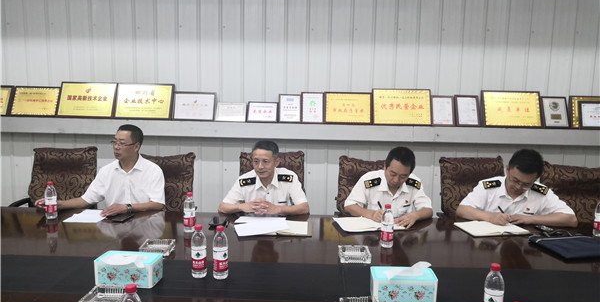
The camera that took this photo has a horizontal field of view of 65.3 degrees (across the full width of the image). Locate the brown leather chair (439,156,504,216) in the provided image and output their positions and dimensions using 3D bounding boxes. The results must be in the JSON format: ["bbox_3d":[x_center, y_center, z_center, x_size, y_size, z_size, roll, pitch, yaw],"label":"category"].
[{"bbox_3d":[1.361,0.613,3.552,0.600,1.050,0.640,1,7,-1],"label":"brown leather chair"}]

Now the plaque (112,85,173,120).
[{"bbox_3d":[-1.591,-0.499,4.788,0.600,0.390,0.030,1,-13,1],"label":"plaque"}]

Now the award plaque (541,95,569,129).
[{"bbox_3d":[2.562,-0.383,4.680,0.250,0.335,0.030,1,-15,1],"label":"award plaque"}]

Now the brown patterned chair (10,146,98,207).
[{"bbox_3d":[-1.900,0.551,3.622,0.630,1.075,0.690,0,8,-9],"label":"brown patterned chair"}]

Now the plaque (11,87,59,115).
[{"bbox_3d":[-2.841,-0.526,5.032,0.500,0.350,0.025,1,-14,2],"label":"plaque"}]

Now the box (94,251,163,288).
[{"bbox_3d":[-0.710,0.497,1.955,0.242,0.101,0.123,2,6,6],"label":"box"}]

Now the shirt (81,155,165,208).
[{"bbox_3d":[-1.265,0.323,3.345,0.560,0.540,0.360,2,7,9],"label":"shirt"}]

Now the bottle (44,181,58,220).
[{"bbox_3d":[-1.575,0.313,2.960,0.065,0.232,0.065,1,8,2],"label":"bottle"}]

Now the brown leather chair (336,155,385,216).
[{"bbox_3d":[0.547,0.603,3.579,0.630,1.080,0.690,2,8,4],"label":"brown leather chair"}]

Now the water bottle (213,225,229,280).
[{"bbox_3d":[-0.354,0.452,2.092,0.065,0.232,0.065,1,8,2],"label":"water bottle"}]

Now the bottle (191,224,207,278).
[{"bbox_3d":[-0.437,0.435,2.031,0.066,0.227,0.066,1,7,1],"label":"bottle"}]

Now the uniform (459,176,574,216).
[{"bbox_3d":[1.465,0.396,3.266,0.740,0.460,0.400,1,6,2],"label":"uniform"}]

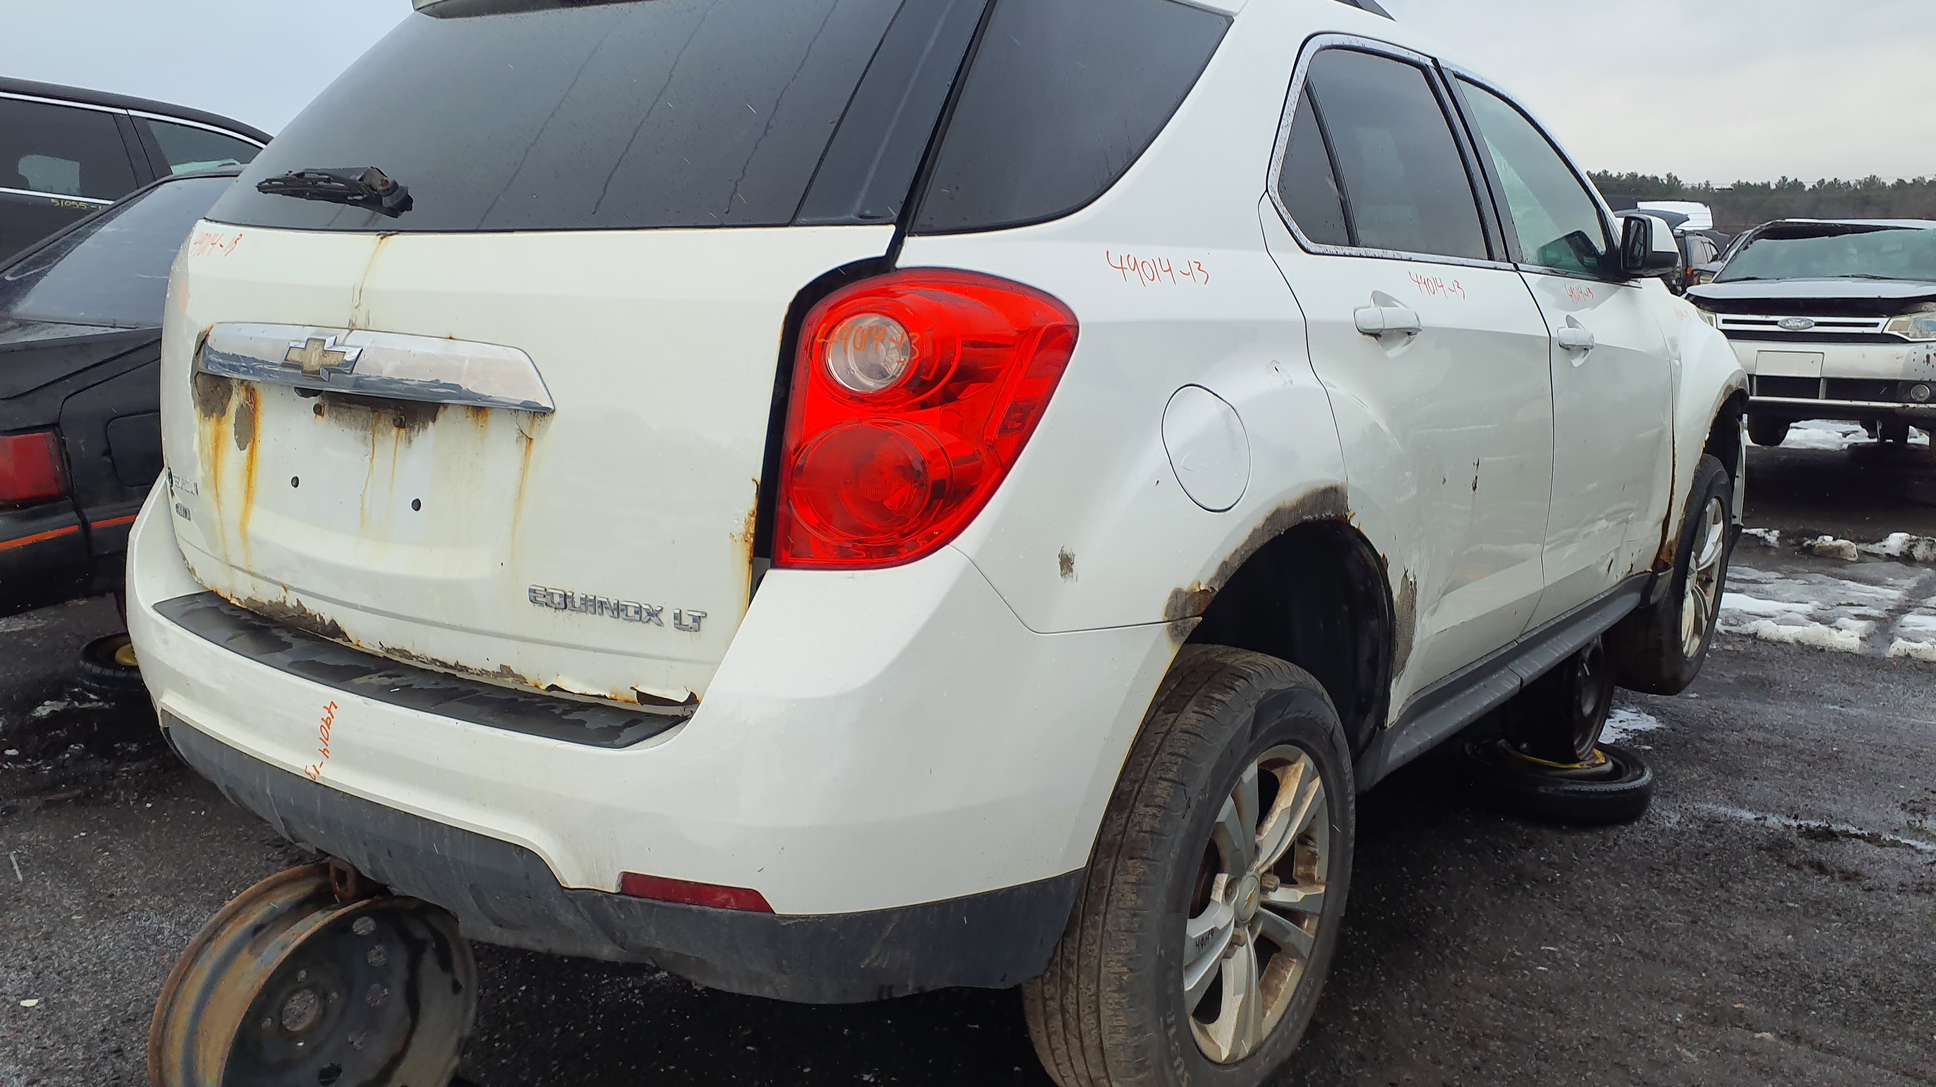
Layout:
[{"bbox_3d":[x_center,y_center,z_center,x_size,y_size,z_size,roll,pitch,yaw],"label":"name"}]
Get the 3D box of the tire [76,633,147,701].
[{"bbox_3d":[-3.090,0.485,5.440,0.570,0.140,0.570,9,14,38],"label":"tire"}]

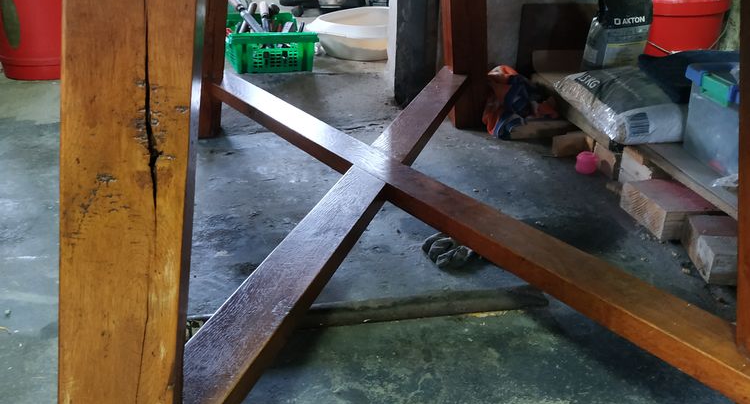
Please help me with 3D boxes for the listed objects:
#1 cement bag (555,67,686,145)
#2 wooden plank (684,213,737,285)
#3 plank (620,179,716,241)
[{"bbox_3d":[0.700,-0.293,1.960,0.220,0.095,0.450,-1,25,-4],"label":"cement bag"},{"bbox_3d":[0.797,0.102,1.404,0.280,0.064,0.175,4,25,5],"label":"wooden plank"},{"bbox_3d":[0.756,0.009,1.599,0.300,0.064,0.174,-3,25,-9],"label":"plank"}]

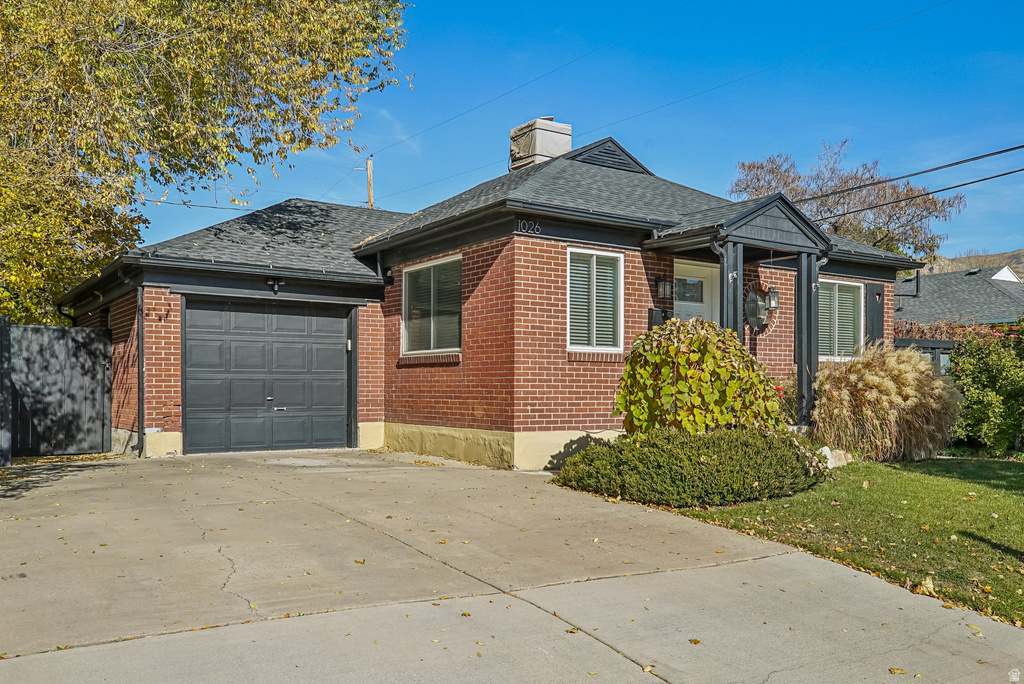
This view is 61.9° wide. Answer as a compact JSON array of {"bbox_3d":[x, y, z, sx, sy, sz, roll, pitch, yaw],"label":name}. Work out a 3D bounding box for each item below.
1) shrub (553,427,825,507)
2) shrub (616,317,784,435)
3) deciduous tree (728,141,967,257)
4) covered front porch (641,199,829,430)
[{"bbox_3d":[1.965,1.229,9.042,2.650,0.640,1.750,2,-4,-34],"label":"shrub"},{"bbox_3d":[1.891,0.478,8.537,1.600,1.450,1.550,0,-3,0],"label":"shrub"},{"bbox_3d":[10.989,-2.115,27.757,7.600,9.000,7.200,2,-4,-34],"label":"deciduous tree"},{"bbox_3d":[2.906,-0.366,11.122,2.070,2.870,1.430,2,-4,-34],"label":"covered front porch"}]

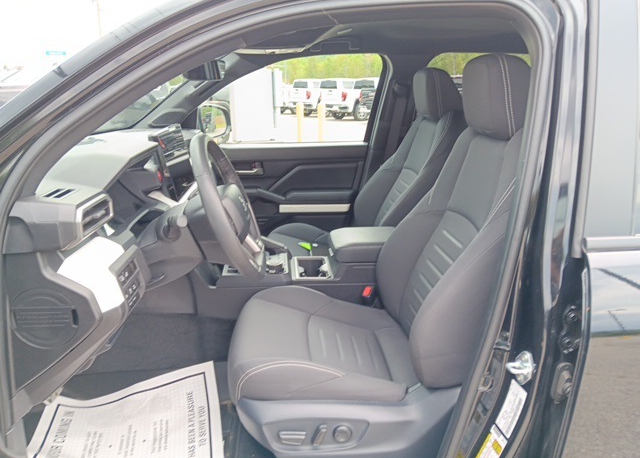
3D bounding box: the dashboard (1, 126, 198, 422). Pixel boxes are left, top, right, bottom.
[{"bbox_3d":[-0.600,-0.079,1.540,0.420,0.465,1.500,-1,16,-3],"label":"dashboard"}]

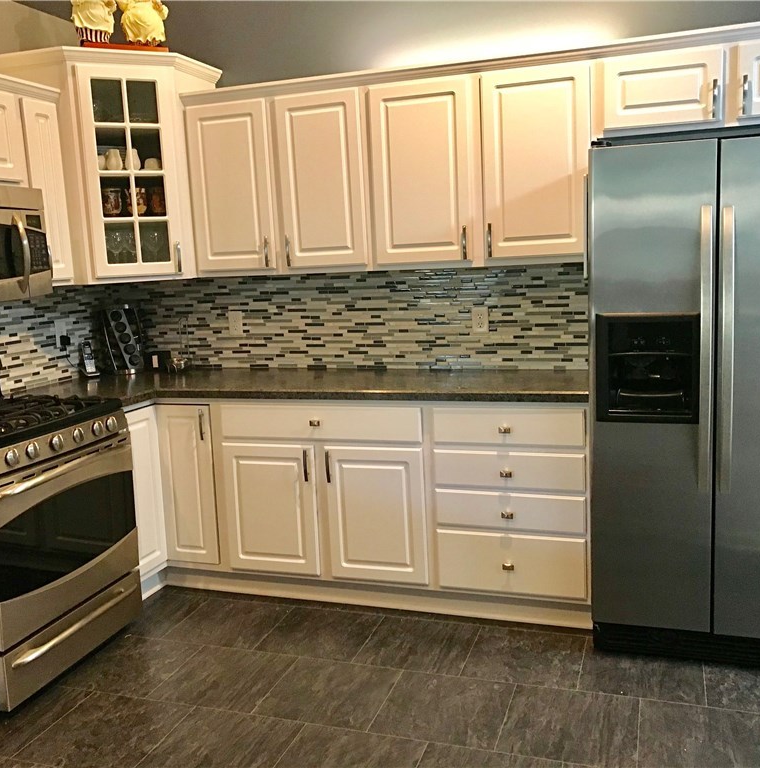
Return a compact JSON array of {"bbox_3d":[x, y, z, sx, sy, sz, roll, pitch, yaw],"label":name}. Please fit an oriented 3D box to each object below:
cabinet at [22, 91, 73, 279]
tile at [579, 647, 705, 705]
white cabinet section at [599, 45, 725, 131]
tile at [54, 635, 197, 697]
[{"bbox_3d":[-1.492,-0.776,3.397,0.328,0.746,0.222,0,10,19],"label":"cabinet"},{"bbox_3d":[0.906,0.989,2.860,0.397,0.010,0.394,0,10,18],"label":"tile"},{"bbox_3d":[1.069,-1.089,3.143,0.450,0.270,0.310,0,9,18],"label":"white cabinet section"},{"bbox_3d":[-0.924,1.040,3.060,0.397,0.010,0.394,0,10,18],"label":"tile"}]

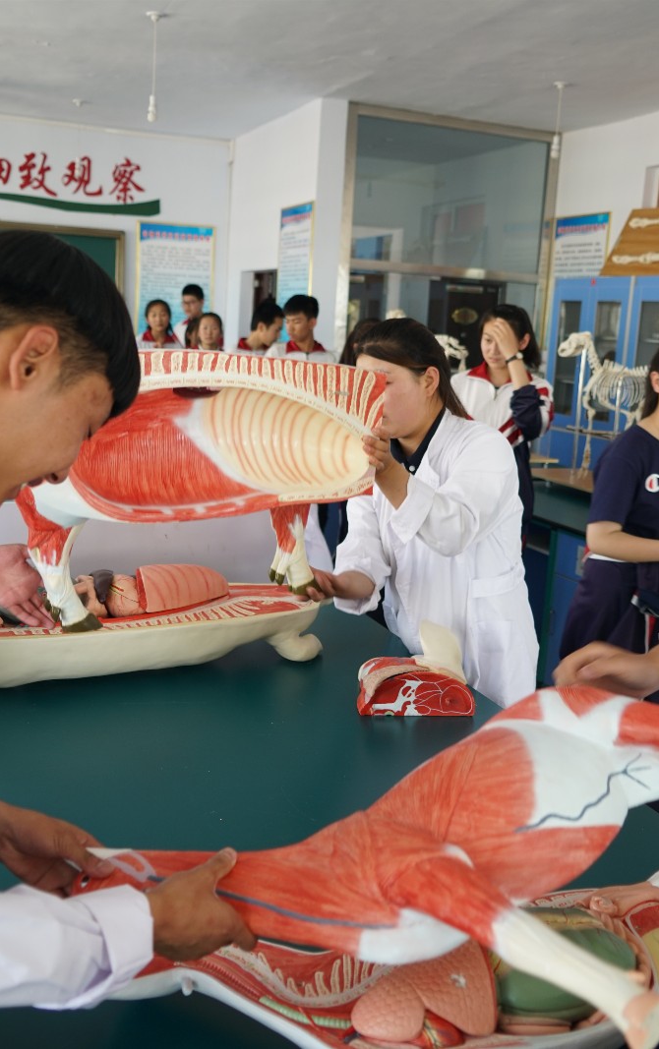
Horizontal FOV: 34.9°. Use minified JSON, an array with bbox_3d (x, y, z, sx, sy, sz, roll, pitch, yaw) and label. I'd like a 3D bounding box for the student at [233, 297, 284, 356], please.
[{"bbox_3d":[-0.403,-0.435,5.960,0.330,1.655,0.460,5,11,11],"label":"student"}]

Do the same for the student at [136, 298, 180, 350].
[{"bbox_3d":[-1.208,-0.741,7.358,0.440,1.637,0.280,1,11,-8],"label":"student"}]

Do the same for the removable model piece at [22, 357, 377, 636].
[{"bbox_3d":[-0.256,-0.071,2.070,0.750,0.520,0.200,-3,13,-27],"label":"removable model piece"}]

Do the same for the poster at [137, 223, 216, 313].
[{"bbox_3d":[-1.527,-2.409,10.492,0.784,1.145,0.025,-2,12,-22],"label":"poster"}]

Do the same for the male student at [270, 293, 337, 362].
[{"bbox_3d":[-0.186,-0.478,6.030,0.470,1.640,0.290,5,12,10],"label":"male student"}]

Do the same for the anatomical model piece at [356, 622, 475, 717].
[{"bbox_3d":[0.169,0.285,2.151,0.235,0.155,0.200,2,12,-7],"label":"anatomical model piece"}]

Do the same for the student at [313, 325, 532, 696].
[{"bbox_3d":[0.233,0.267,2.706,0.620,1.560,0.480,0,12,-17],"label":"student"}]

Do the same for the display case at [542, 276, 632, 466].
[{"bbox_3d":[2.045,-0.854,7.836,0.450,1.905,0.970,-1,12,-21],"label":"display case"}]

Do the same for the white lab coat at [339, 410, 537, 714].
[{"bbox_3d":[0.281,0.176,2.715,0.530,0.950,0.470,0,12,-17],"label":"white lab coat"}]

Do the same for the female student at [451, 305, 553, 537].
[{"bbox_3d":[0.634,-0.016,4.109,0.460,1.647,0.340,8,12,25],"label":"female student"}]

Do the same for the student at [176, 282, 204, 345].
[{"bbox_3d":[-1.056,-0.931,7.844,0.460,1.700,0.280,6,12,12],"label":"student"}]

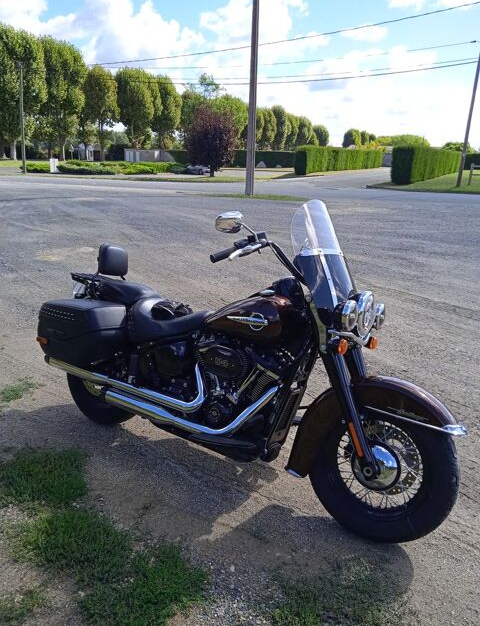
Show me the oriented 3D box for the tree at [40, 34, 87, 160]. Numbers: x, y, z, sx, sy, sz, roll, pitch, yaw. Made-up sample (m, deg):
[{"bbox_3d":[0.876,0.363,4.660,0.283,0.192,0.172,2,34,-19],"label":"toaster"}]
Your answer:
[{"bbox_3d":[-21.330,-25.662,62.387,5.910,14.010,5.910,1,17,0],"label":"tree"}]

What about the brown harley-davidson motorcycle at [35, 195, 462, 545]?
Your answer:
[{"bbox_3d":[-0.075,0.128,2.430,2.370,1.350,0.920,12,20,31],"label":"brown harley-davidson motorcycle"}]

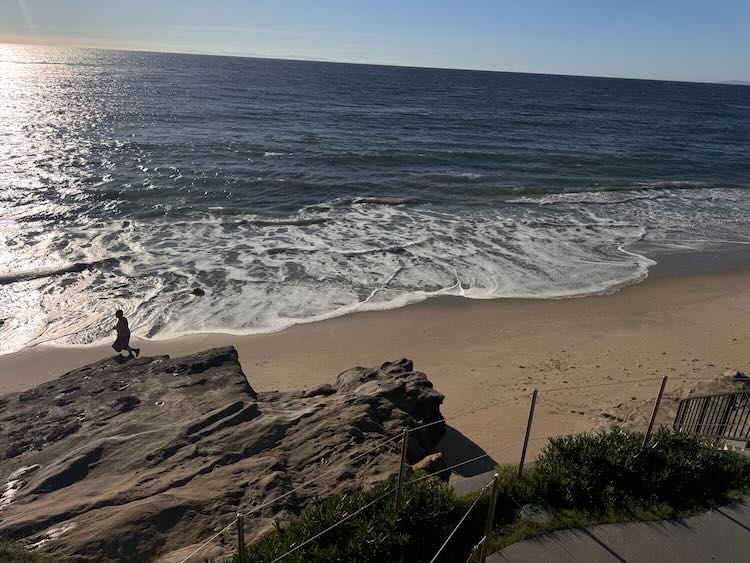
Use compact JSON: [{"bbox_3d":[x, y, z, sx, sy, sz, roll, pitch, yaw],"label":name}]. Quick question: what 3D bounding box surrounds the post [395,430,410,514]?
[{"bbox_3d":[0.255,1.948,5.221,0.045,1.150,0.045,-13,27,-33],"label":"post"}]

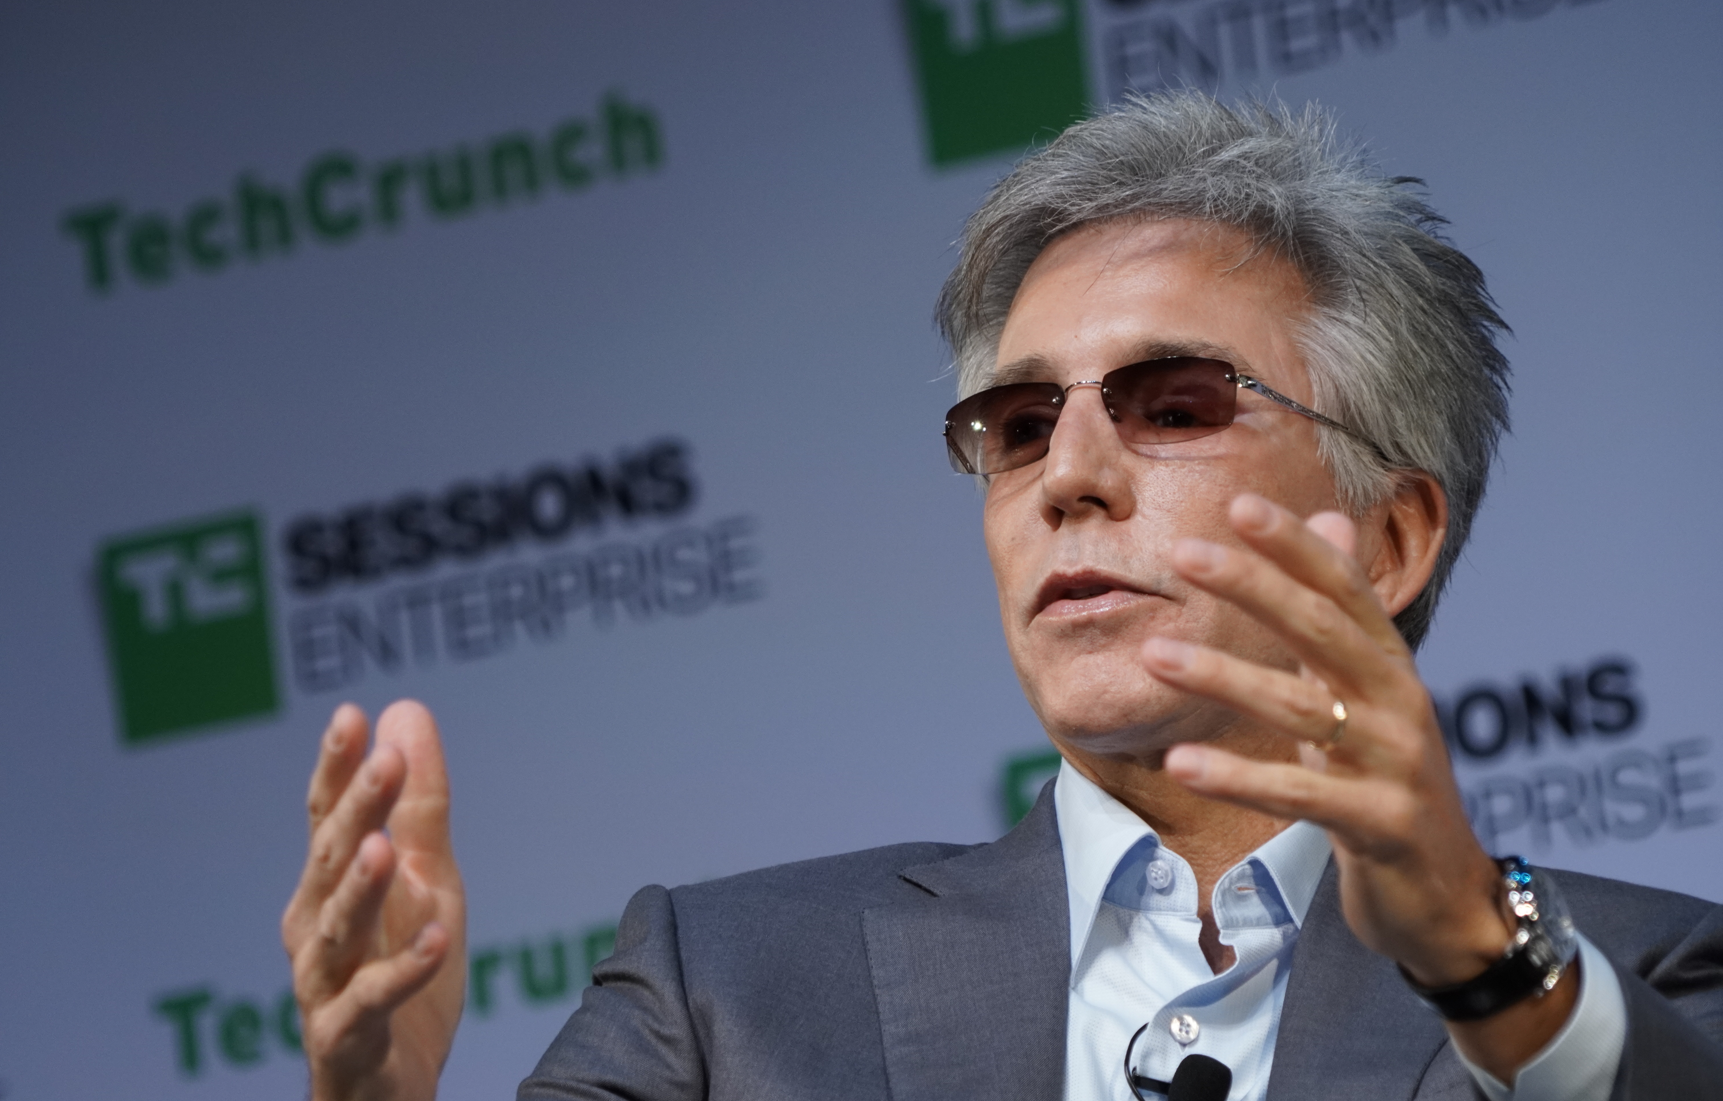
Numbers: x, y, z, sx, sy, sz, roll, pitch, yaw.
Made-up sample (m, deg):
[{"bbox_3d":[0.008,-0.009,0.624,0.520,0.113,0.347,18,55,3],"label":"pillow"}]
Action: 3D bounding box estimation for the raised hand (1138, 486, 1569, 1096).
[{"bbox_3d":[0.183,0.086,5.090,0.095,0.220,0.135,-22,7,30],"label":"raised hand"}]

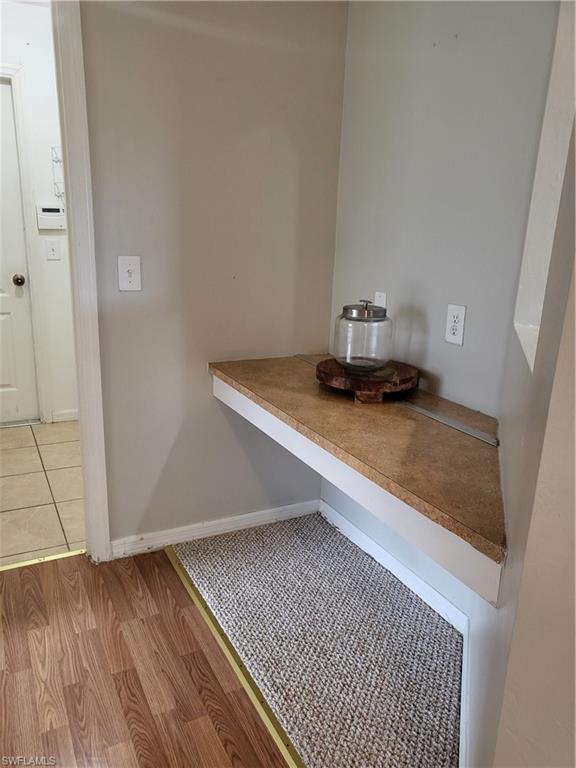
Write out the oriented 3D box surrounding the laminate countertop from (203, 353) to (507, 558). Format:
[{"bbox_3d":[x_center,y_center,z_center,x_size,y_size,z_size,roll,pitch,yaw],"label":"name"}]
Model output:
[{"bbox_3d":[0.281,0.100,1.764,0.547,0.039,1.467,-6,18,-28],"label":"laminate countertop"}]

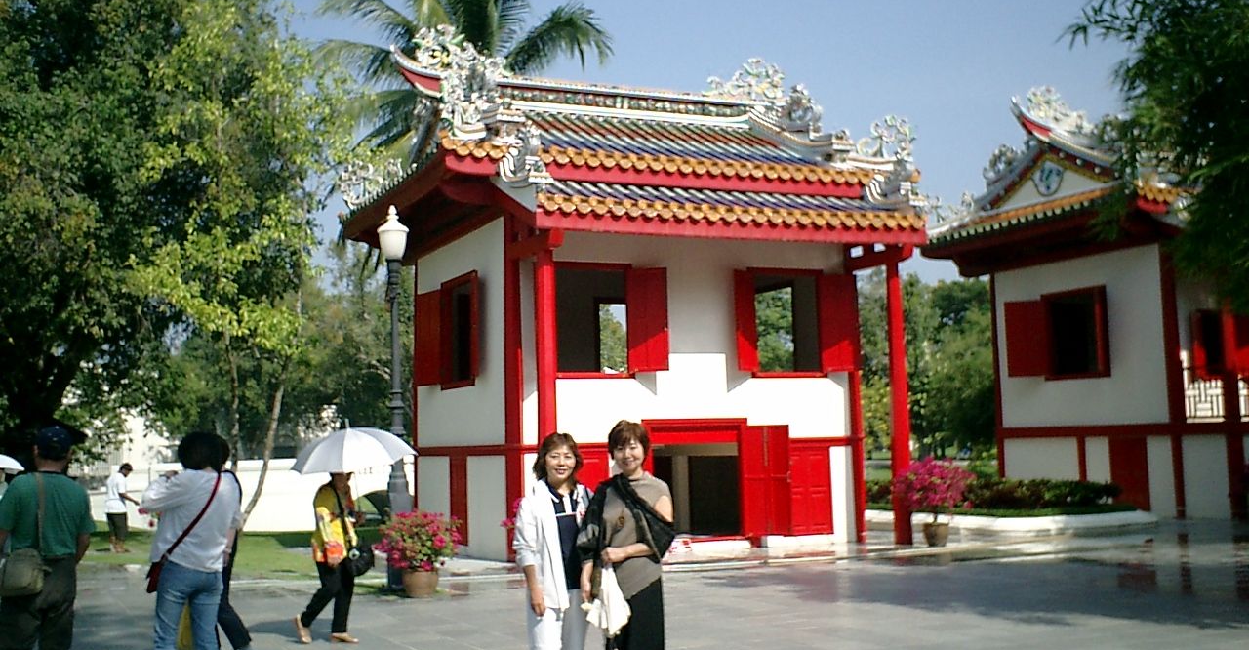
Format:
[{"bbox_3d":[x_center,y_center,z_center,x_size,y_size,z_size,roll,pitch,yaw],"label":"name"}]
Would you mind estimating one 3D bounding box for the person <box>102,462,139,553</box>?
[{"bbox_3d":[-8.418,3.056,22.300,0.550,1.520,0.470,0,-5,-18],"label":"person"}]

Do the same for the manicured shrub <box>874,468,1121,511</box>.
[{"bbox_3d":[5.726,2.615,21.040,5.000,0.560,0.900,1,-6,-25],"label":"manicured shrub"}]

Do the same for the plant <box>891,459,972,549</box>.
[{"bbox_3d":[4.029,2.309,17.585,1.030,1.150,1.000,-2,-5,0],"label":"plant"}]

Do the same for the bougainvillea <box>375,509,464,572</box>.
[{"bbox_3d":[-2.121,2.207,13.801,0.850,0.600,0.800,1,-6,-25],"label":"bougainvillea"}]

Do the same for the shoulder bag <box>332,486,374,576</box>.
[{"bbox_3d":[-2.245,1.705,11.030,0.300,0.720,0.200,2,-6,-37],"label":"shoulder bag"}]

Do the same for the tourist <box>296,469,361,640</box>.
[{"bbox_3d":[-2.448,1.833,11.013,0.560,1.470,0.480,-3,-5,15],"label":"tourist"}]

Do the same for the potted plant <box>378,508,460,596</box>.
[{"bbox_3d":[-2.099,2.307,13.670,0.860,0.880,0.820,-2,-5,0],"label":"potted plant"}]

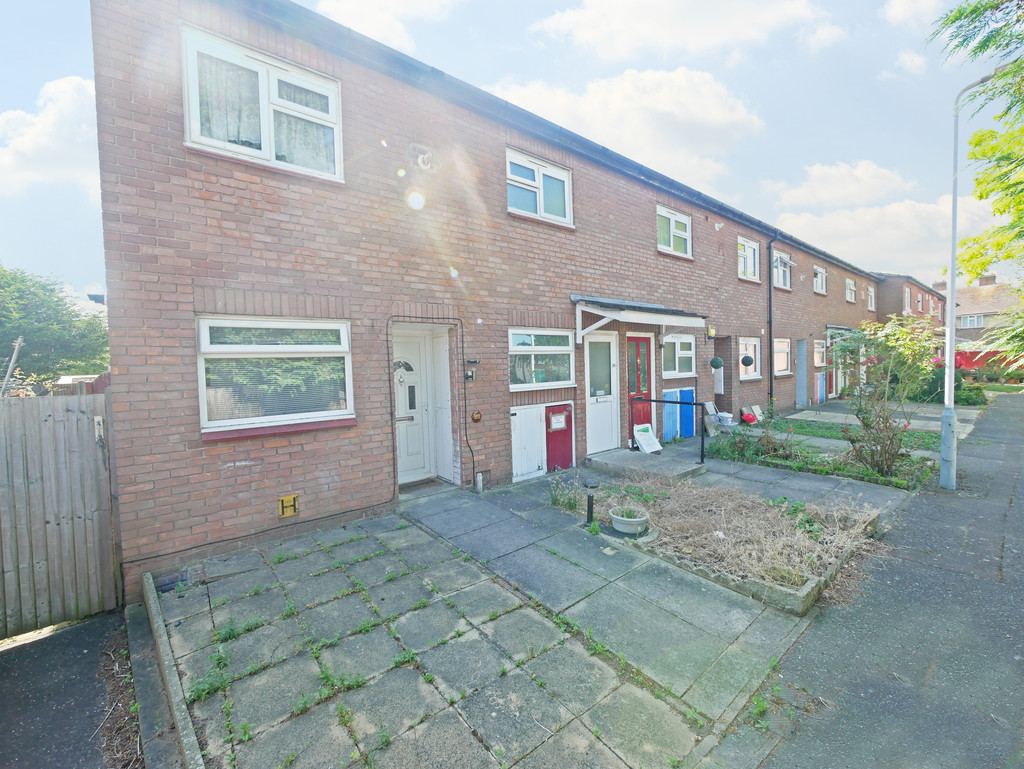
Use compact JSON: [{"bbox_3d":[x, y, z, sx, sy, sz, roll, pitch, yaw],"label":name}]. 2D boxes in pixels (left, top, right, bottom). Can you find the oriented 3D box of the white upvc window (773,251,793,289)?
[{"bbox_3d":[8.009,-3.358,12.280,1.350,1.030,0.090,-4,3,-38],"label":"white upvc window"}]

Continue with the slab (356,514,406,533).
[{"bbox_3d":[-1.353,1.527,4.446,0.450,0.050,0.410,-3,4,-38],"label":"slab"}]

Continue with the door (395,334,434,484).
[{"bbox_3d":[-1.438,0.350,5.563,0.800,1.980,0.070,-3,2,-37],"label":"door"}]

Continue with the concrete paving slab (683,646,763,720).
[{"bbox_3d":[1.157,1.631,2.266,0.610,0.050,0.170,-4,5,-40],"label":"concrete paving slab"}]

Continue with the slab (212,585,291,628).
[{"bbox_3d":[-1.821,1.623,2.927,0.445,0.050,0.442,-3,5,-39],"label":"slab"}]

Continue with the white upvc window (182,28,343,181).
[{"bbox_3d":[-2.321,-2.609,3.972,1.318,1.050,0.090,-3,3,-38],"label":"white upvc window"}]

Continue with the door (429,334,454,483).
[{"bbox_3d":[-0.947,0.317,5.735,0.050,2.020,0.500,-4,3,-38],"label":"door"}]

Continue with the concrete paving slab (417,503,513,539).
[{"bbox_3d":[-0.463,1.513,4.611,0.895,0.050,0.610,-3,5,-39],"label":"concrete paving slab"}]

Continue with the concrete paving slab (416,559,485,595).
[{"bbox_3d":[-0.497,1.613,3.477,0.440,0.045,0.450,-4,5,-38],"label":"concrete paving slab"}]

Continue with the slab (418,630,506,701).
[{"bbox_3d":[-0.270,1.665,2.450,0.445,0.050,0.450,-3,5,-39],"label":"slab"}]

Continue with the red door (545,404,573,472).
[{"bbox_3d":[0.726,0.821,6.430,0.575,1.008,0.045,-3,3,-38],"label":"red door"}]

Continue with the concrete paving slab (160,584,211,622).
[{"bbox_3d":[-2.373,1.611,3.026,0.260,0.050,0.450,-3,5,-39],"label":"concrete paving slab"}]

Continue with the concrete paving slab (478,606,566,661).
[{"bbox_3d":[0.069,1.653,2.728,0.440,0.050,0.435,-3,5,-39],"label":"concrete paving slab"}]

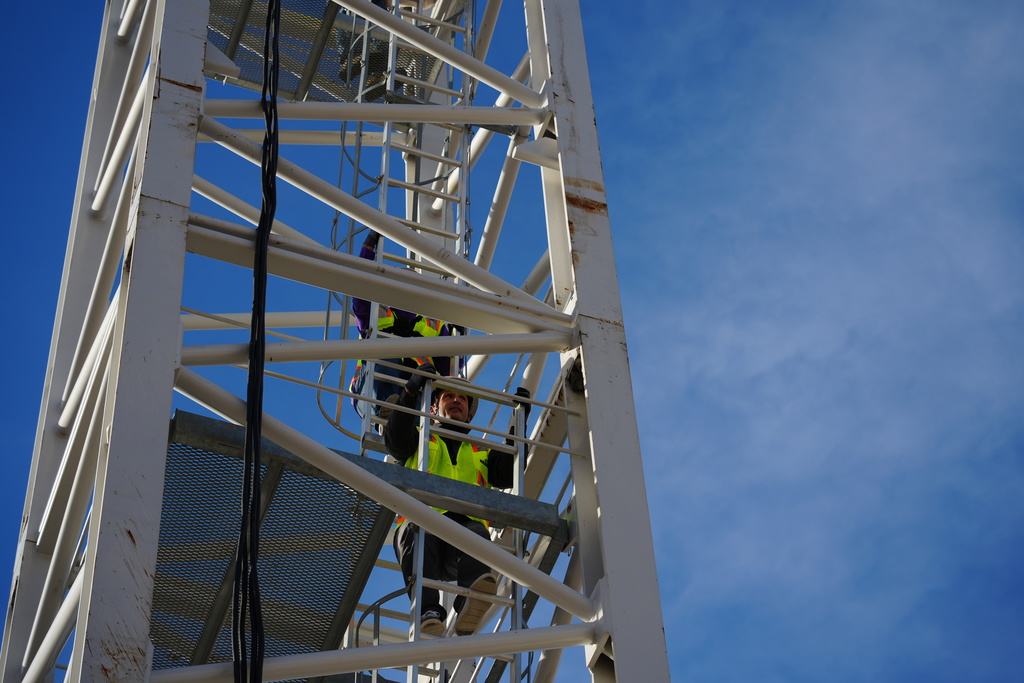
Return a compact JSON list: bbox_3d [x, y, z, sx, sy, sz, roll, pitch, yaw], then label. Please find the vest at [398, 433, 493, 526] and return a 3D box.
[{"bbox_3d":[-0.293,0.650,11.600,0.460,0.660,0.300,15,-56,-14],"label":"vest"}]

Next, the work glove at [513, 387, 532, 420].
[{"bbox_3d":[0.047,0.279,11.630,0.095,0.170,0.110,15,-56,-14],"label":"work glove"}]

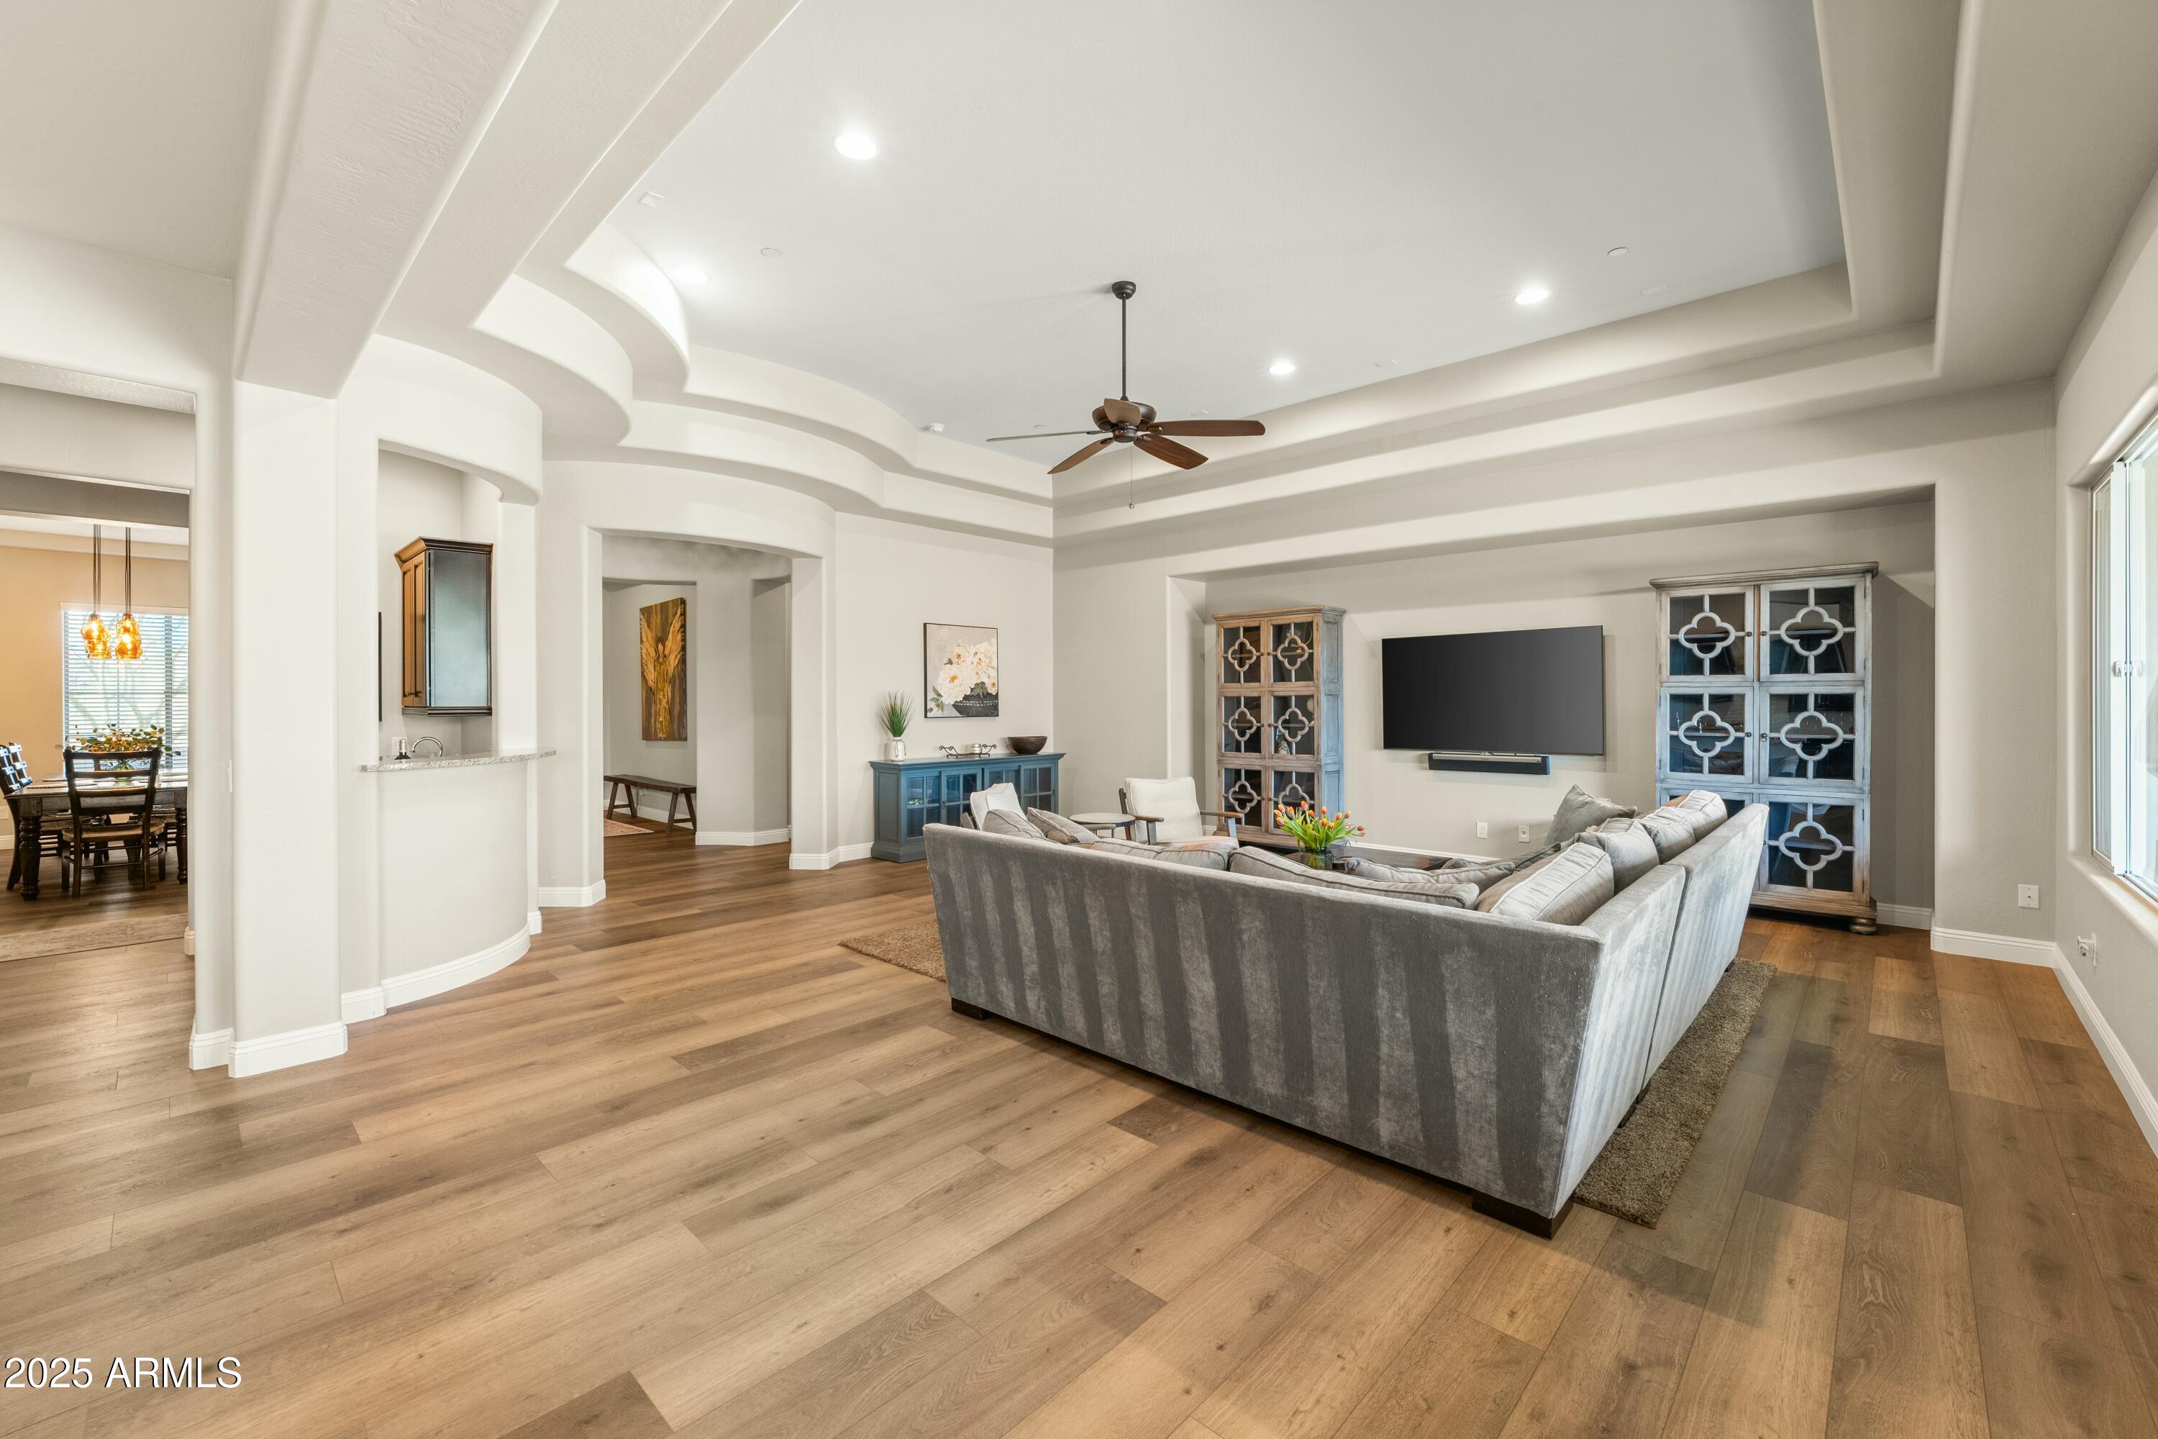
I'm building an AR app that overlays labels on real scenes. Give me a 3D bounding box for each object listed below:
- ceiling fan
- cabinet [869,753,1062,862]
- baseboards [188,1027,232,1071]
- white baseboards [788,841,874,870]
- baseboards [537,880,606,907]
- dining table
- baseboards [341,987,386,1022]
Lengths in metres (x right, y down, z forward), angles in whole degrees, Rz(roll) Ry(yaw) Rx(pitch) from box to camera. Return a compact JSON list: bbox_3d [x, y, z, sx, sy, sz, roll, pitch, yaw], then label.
[{"bbox_3d":[0.247,-1.944,4.540,1.540,0.890,1.540,0,1,0],"label":"ceiling fan"},{"bbox_3d":[-1.050,0.851,8.574,0.480,0.915,2.140,0,0,45],"label":"cabinet"},{"bbox_3d":[-3.371,1.280,3.257,0.050,0.138,0.120,0,0,45],"label":"baseboards"},{"bbox_3d":[-2.159,1.249,7.573,0.300,0.140,0.840,0,0,45],"label":"white baseboards"},{"bbox_3d":[-3.665,1.266,6.112,0.335,0.138,0.300,0,0,1],"label":"baseboards"},{"bbox_3d":[-7.654,0.850,6.681,2.050,0.750,1.000,1,2,44],"label":"dining table"},{"bbox_3d":[-3.203,1.278,3.755,0.045,0.135,0.170,0,0,45],"label":"baseboards"}]

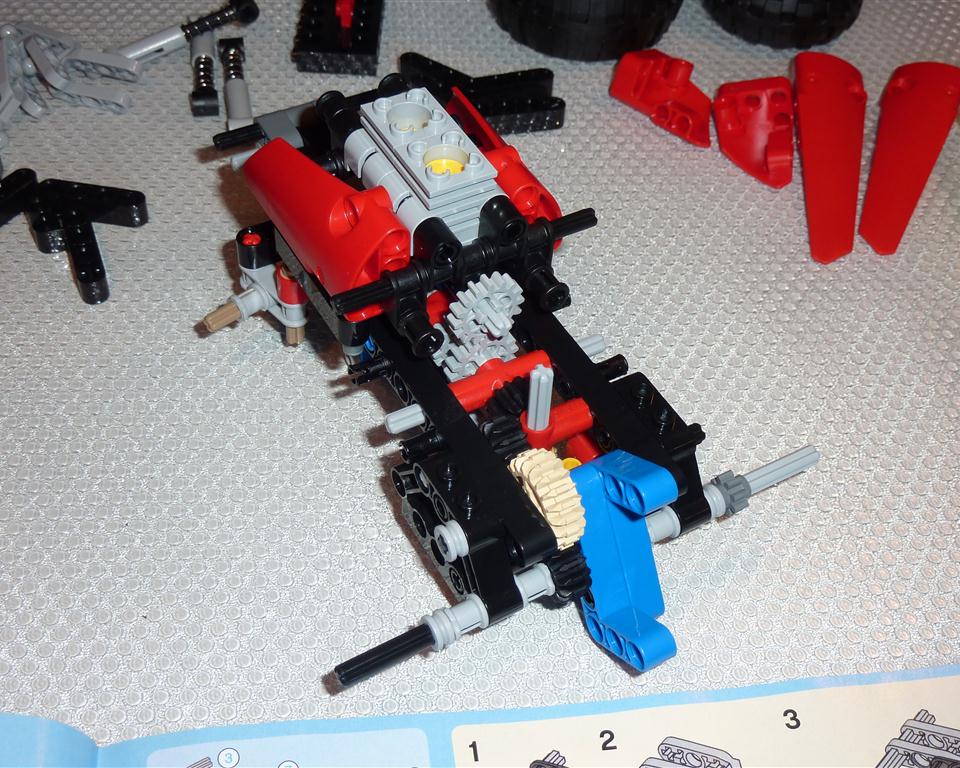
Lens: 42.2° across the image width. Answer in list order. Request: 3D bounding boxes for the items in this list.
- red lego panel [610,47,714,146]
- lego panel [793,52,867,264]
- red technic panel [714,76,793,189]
[{"bbox_3d":[0.058,-0.087,0.375,0.037,0.015,0.021,36,55,24],"label":"red lego panel"},{"bbox_3d":[0.103,-0.067,0.359,0.023,0.014,0.085,8,49,3],"label":"lego panel"},{"bbox_3d":[0.080,-0.076,0.367,0.023,0.015,0.041,10,49,4],"label":"red technic panel"}]

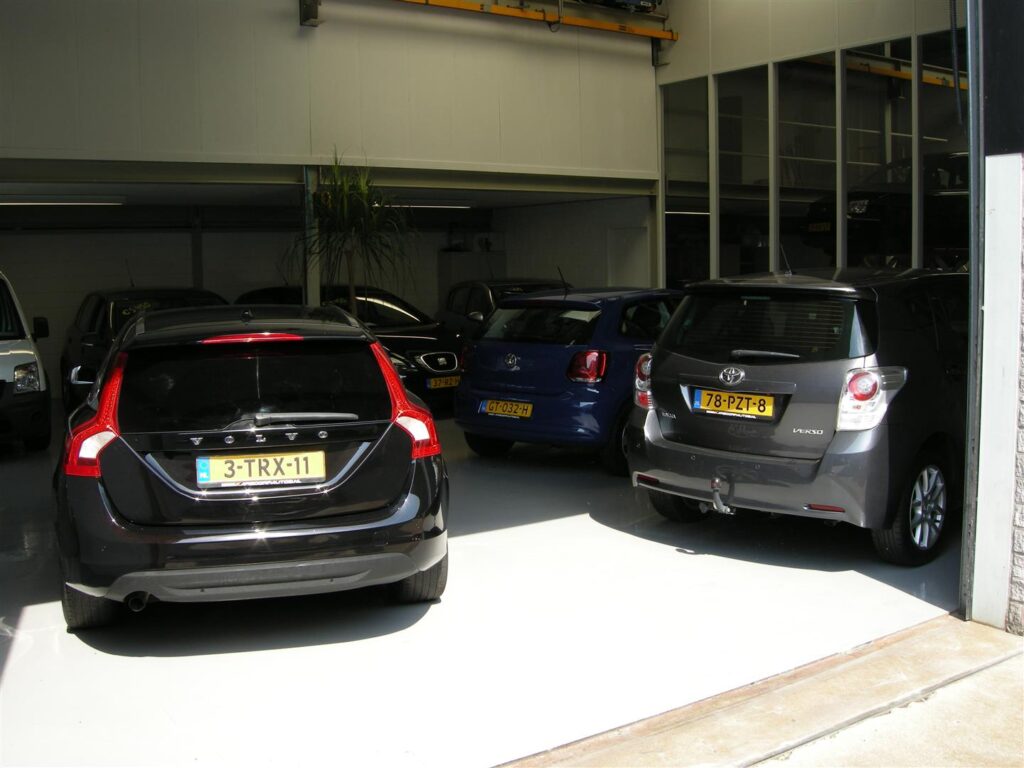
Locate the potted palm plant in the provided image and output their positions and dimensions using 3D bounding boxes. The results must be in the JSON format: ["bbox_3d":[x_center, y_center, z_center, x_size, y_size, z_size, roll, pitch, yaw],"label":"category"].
[{"bbox_3d":[-1.548,-0.859,10.562,1.200,2.820,1.200,-1,6,0],"label":"potted palm plant"}]

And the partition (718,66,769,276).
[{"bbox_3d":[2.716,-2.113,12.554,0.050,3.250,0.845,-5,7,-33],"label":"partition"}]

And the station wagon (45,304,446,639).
[{"bbox_3d":[-1.608,0.257,6.362,1.870,1.480,4.630,-3,6,-16],"label":"station wagon"}]

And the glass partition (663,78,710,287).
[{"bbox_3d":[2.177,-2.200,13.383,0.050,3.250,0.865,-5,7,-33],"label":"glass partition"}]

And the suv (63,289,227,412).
[{"bbox_3d":[-3.925,-0.317,12.029,1.730,1.510,4.000,-4,7,-30],"label":"suv"}]

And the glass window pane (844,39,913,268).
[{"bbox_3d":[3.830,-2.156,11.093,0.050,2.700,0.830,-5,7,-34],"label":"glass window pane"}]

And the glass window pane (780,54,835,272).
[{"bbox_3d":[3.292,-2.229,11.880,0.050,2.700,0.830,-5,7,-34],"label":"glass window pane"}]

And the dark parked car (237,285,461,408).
[{"bbox_3d":[-1.991,-0.405,12.714,1.755,1.455,4.250,-5,8,-38],"label":"dark parked car"}]

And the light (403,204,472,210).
[{"bbox_3d":[-1.092,-2.333,14.094,1.500,0.080,0.130,-5,7,-33],"label":"light"}]

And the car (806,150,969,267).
[{"bbox_3d":[5.760,-2.373,14.779,4.300,1.480,1.760,-5,7,-33],"label":"car"}]

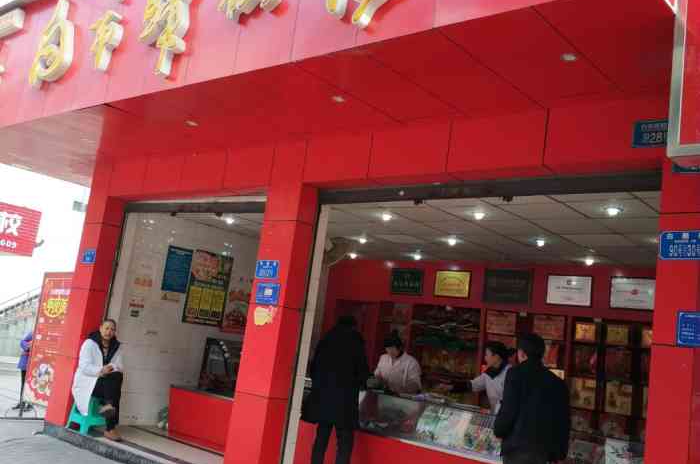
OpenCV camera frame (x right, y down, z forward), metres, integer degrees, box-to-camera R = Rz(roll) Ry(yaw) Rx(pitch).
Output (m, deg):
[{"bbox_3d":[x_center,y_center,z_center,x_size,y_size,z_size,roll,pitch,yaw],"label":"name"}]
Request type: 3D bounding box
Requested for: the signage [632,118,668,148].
[{"bbox_3d":[1.995,-0.643,4.753,0.300,0.200,0.012,0,-12,42],"label":"signage"}]

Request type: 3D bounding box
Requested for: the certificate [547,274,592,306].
[{"bbox_3d":[2.799,0.752,9.332,0.605,0.380,0.030,0,-12,41],"label":"certificate"}]

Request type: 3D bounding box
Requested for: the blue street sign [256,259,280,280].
[{"bbox_3d":[-0.767,0.347,6.707,0.305,0.160,0.020,0,-12,41],"label":"blue street sign"}]

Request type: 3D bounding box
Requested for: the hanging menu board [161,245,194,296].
[{"bbox_3d":[-2.325,0.520,9.868,0.020,0.620,0.395,0,-12,41],"label":"hanging menu board"}]

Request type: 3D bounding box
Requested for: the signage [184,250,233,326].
[{"bbox_3d":[-2.019,0.835,10.523,0.025,1.035,0.705,0,-12,42],"label":"signage"}]

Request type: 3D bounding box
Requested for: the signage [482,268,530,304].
[{"bbox_3d":[2.014,0.697,9.411,0.680,0.445,0.030,0,-12,42],"label":"signage"}]

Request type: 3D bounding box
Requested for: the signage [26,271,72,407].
[{"bbox_3d":[-4.064,1.442,9.891,0.834,1.788,0.100,0,-12,41],"label":"signage"}]

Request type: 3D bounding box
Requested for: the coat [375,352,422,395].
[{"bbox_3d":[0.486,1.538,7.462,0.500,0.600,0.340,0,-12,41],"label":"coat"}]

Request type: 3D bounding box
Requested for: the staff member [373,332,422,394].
[{"bbox_3d":[0.486,1.890,7.809,0.600,1.610,0.480,0,-12,42],"label":"staff member"}]

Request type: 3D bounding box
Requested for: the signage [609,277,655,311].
[{"bbox_3d":[3.254,0.697,8.312,0.595,0.375,0.030,0,-12,42],"label":"signage"}]

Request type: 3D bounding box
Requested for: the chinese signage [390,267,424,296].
[{"bbox_3d":[0.859,0.763,11.031,0.595,0.375,0.030,0,-12,41],"label":"chinese signage"}]

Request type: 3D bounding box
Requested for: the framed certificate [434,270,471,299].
[{"bbox_3d":[1.399,0.707,9.955,0.550,0.365,0.030,0,-12,42],"label":"framed certificate"}]

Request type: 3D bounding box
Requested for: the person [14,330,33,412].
[{"bbox_3d":[-4.958,2.004,11.492,0.500,1.560,0.420,10,-9,-18],"label":"person"}]

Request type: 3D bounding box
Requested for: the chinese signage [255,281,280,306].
[{"bbox_3d":[-0.784,0.591,6.878,0.305,0.200,0.012,0,-12,42],"label":"chinese signage"}]

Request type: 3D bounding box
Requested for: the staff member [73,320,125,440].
[{"bbox_3d":[-2.925,1.708,8.705,0.550,1.340,0.850,14,-11,-33],"label":"staff member"}]

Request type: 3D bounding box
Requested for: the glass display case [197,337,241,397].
[{"bbox_3d":[-1.384,1.749,9.306,0.640,0.650,0.850,0,-12,42],"label":"glass display case"}]

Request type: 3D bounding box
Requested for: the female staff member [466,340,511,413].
[{"bbox_3d":[1.319,1.882,7.139,0.550,1.640,0.500,8,-9,-1],"label":"female staff member"}]

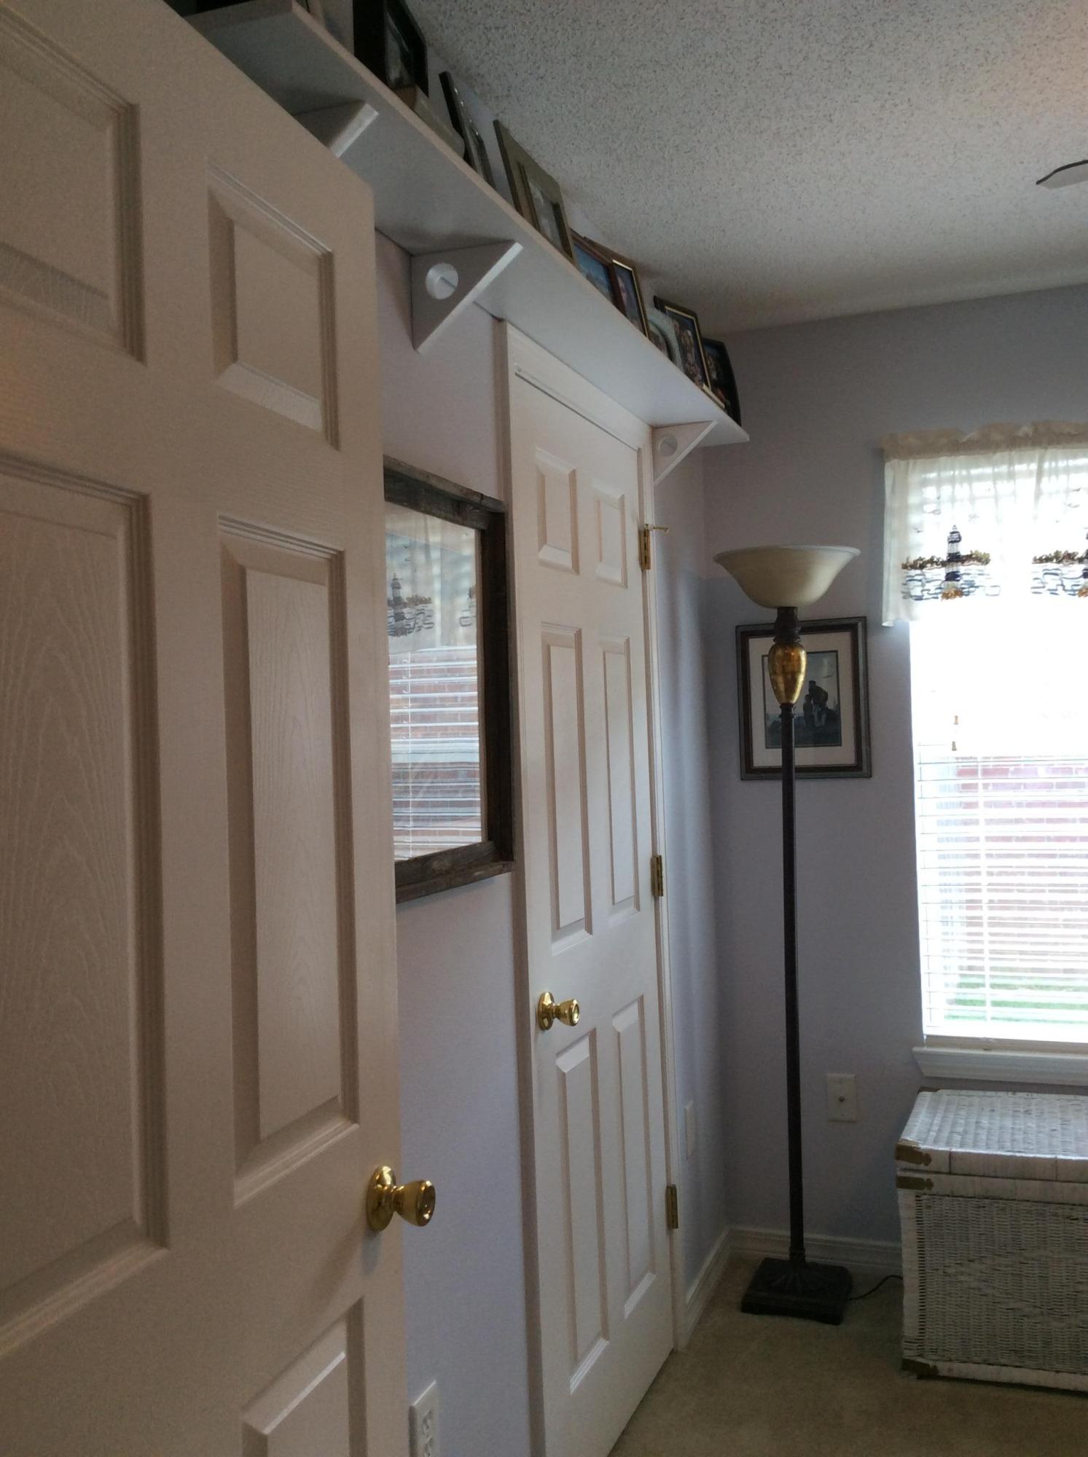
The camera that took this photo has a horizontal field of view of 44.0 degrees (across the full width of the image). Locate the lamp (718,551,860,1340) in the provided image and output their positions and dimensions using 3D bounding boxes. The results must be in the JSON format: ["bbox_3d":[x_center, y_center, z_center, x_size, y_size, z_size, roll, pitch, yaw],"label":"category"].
[{"bbox_3d":[0.605,0.484,3.275,0.348,1.810,0.348,-2,-1,20],"label":"lamp"}]

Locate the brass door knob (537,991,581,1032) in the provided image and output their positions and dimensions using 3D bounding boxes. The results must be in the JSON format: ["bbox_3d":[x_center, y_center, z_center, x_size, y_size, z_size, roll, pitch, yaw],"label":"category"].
[{"bbox_3d":[0.028,0.493,2.333,0.058,0.065,0.065,-2,-1,20],"label":"brass door knob"}]

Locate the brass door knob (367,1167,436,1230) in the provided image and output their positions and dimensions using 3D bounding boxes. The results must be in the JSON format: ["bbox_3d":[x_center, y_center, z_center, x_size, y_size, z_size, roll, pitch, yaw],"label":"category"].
[{"bbox_3d":[-0.148,0.501,1.425,0.058,0.065,0.065,-2,-1,17],"label":"brass door knob"}]

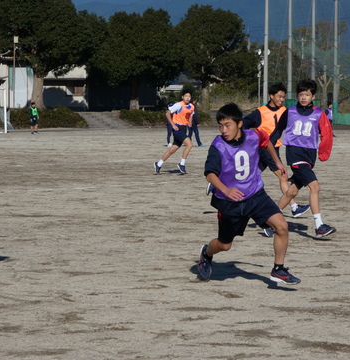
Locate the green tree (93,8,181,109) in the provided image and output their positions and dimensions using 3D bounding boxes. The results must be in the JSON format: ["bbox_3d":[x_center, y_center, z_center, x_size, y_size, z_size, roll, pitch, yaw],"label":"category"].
[{"bbox_3d":[-2.557,-8.181,121.000,6.000,7.100,5.800,0,2,0],"label":"green tree"}]

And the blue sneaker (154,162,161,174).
[{"bbox_3d":[-0.350,-0.230,35.500,0.115,0.270,0.100,-27,-16,39],"label":"blue sneaker"}]

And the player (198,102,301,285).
[{"bbox_3d":[0.562,0.106,13.400,0.760,1.360,0.620,0,2,-4],"label":"player"}]

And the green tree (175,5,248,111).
[{"bbox_3d":[2.578,-8.351,122.000,5.000,7.300,5.000,0,2,0],"label":"green tree"}]

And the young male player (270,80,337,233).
[{"bbox_3d":[1.297,-0.215,18.200,0.620,1.600,0.580,-1,2,-14],"label":"young male player"}]

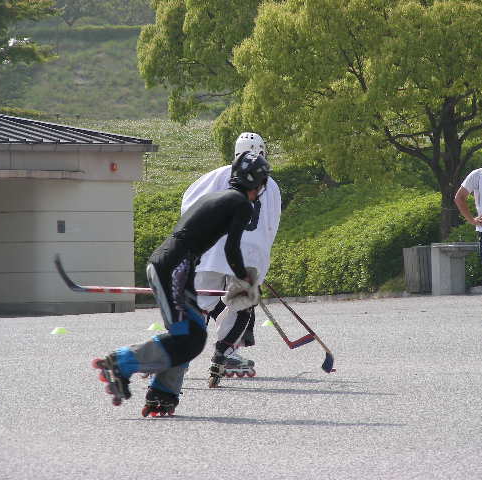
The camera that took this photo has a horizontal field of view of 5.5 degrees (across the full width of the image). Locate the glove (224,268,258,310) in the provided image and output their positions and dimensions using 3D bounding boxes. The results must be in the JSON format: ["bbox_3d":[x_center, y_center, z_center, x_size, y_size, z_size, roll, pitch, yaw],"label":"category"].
[{"bbox_3d":[0.003,0.293,29.400,0.200,0.260,0.170,18,0,-33],"label":"glove"}]

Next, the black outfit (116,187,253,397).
[{"bbox_3d":[-0.335,0.305,29.500,0.780,1.250,0.500,0,0,-21],"label":"black outfit"}]

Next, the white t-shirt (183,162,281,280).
[{"bbox_3d":[-0.065,-0.113,34.100,0.620,0.800,0.420,0,0,30],"label":"white t-shirt"}]

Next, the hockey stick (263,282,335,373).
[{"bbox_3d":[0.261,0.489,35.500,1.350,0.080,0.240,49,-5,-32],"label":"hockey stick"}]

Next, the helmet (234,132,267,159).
[{"bbox_3d":[0.065,-0.633,34.200,0.220,0.210,0.280,0,0,22],"label":"helmet"}]

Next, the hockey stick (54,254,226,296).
[{"bbox_3d":[-0.529,0.218,29.700,1.280,0.260,0.080,2,1,22],"label":"hockey stick"}]

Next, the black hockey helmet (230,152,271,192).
[{"bbox_3d":[0.057,-0.402,29.600,0.280,0.220,0.210,10,3,-31],"label":"black hockey helmet"}]

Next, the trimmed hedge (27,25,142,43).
[{"bbox_3d":[-5.349,-7.059,170.000,4.800,0.680,1.200,0,0,-6],"label":"trimmed hedge"}]

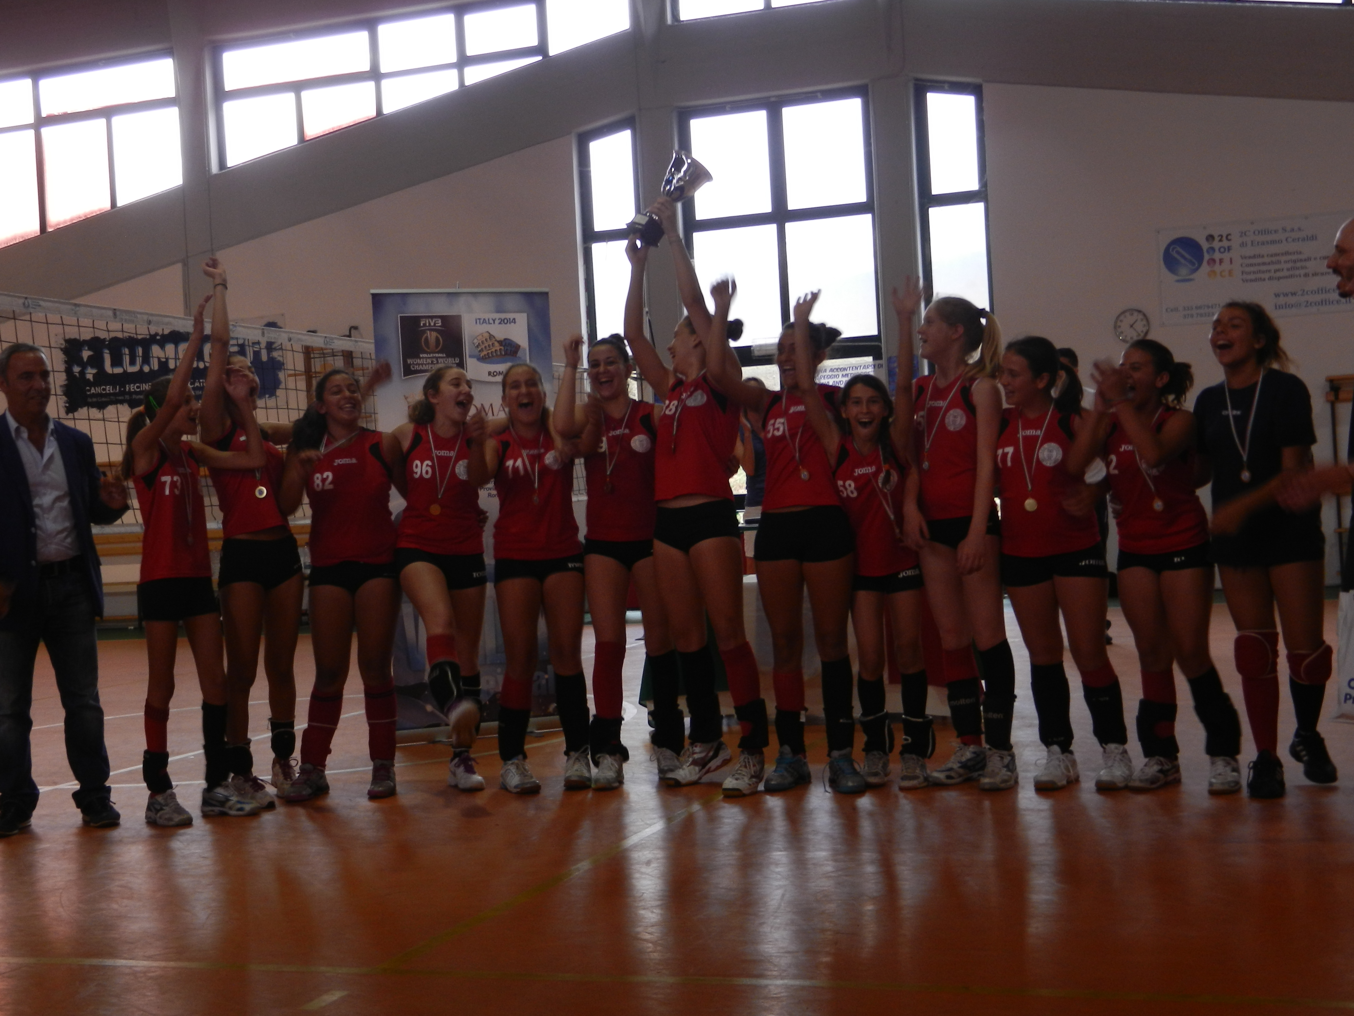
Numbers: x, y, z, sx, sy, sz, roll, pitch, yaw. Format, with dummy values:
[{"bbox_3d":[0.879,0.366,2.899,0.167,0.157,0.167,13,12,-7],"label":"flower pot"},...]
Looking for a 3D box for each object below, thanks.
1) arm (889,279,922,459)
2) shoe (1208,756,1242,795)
[{"bbox_3d":[0.833,-0.502,6.405,0.115,0.635,0.130,-3,1,7],"label":"arm"},{"bbox_3d":[1.848,0.875,5.920,0.100,0.120,0.265,-3,1,23],"label":"shoe"}]

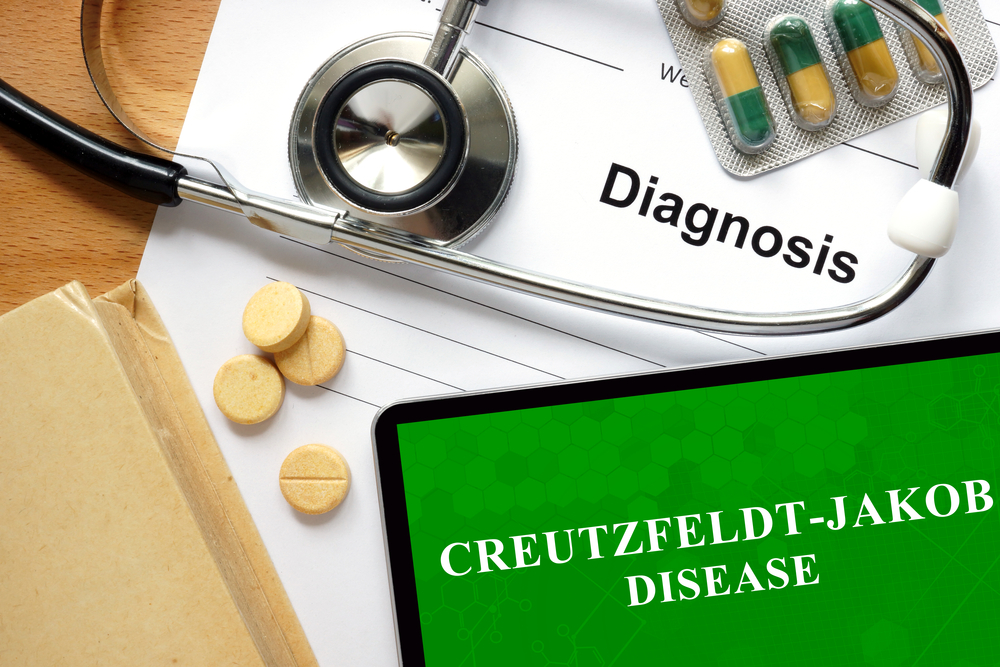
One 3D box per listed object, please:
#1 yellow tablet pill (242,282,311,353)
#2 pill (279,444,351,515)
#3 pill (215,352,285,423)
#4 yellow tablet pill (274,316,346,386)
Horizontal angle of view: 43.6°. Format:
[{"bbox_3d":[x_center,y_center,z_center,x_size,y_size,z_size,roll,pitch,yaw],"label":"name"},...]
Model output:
[{"bbox_3d":[-0.043,-0.003,0.239,0.013,0.004,0.013,-7,69,19],"label":"yellow tablet pill"},{"bbox_3d":[-0.036,0.028,0.241,0.013,0.004,0.013,0,89,0],"label":"pill"},{"bbox_3d":[-0.048,0.011,0.242,0.013,0.004,0.013,0,89,0],"label":"pill"},{"bbox_3d":[-0.037,0.003,0.242,0.013,0.004,0.013,0,89,0],"label":"yellow tablet pill"}]

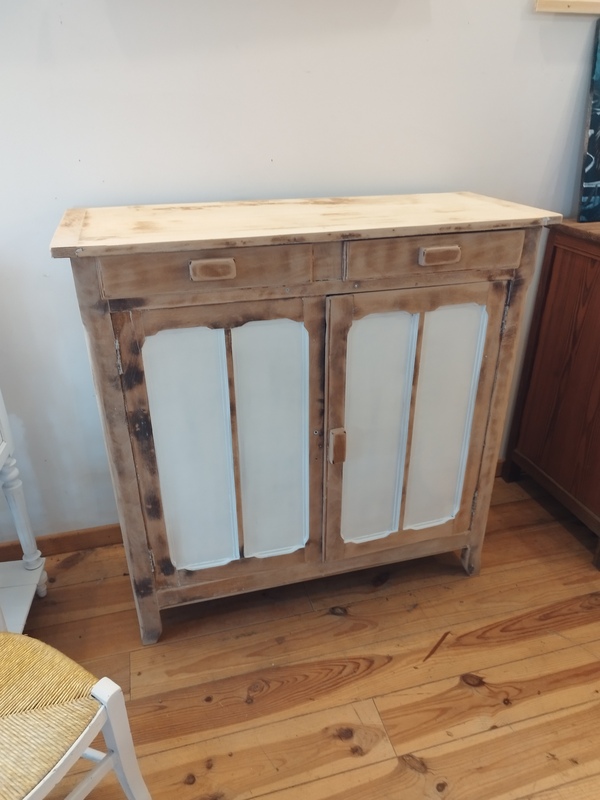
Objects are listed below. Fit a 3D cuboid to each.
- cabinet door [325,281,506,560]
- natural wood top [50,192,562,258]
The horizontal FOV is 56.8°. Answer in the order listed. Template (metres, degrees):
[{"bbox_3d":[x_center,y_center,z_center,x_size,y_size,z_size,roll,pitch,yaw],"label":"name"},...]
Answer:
[{"bbox_3d":[0.269,0.077,1.377,0.434,0.730,0.026,-7,28,-13],"label":"cabinet door"},{"bbox_3d":[0.015,-0.410,1.254,1.040,0.022,0.391,-7,28,-13],"label":"natural wood top"}]

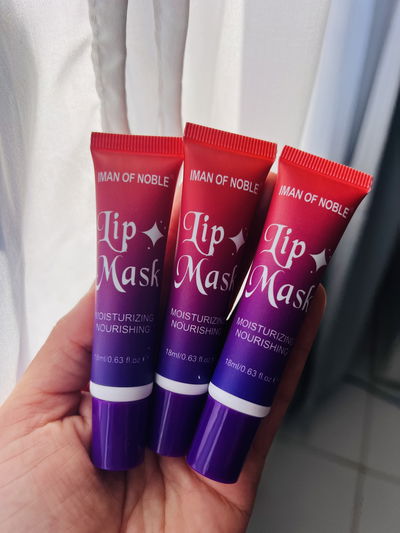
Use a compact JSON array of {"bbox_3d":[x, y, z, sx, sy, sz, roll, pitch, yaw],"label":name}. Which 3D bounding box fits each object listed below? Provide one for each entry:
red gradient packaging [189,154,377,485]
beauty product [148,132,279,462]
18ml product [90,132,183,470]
[{"bbox_3d":[0.024,0.013,0.130,0.031,0.020,0.107,22,82,5],"label":"red gradient packaging"},{"bbox_3d":[0.002,0.008,0.134,0.031,0.107,0.020,10,-1,-8],"label":"beauty product"},{"bbox_3d":[-0.023,0.009,0.132,0.031,0.107,0.020,3,-5,-1],"label":"18ml product"}]

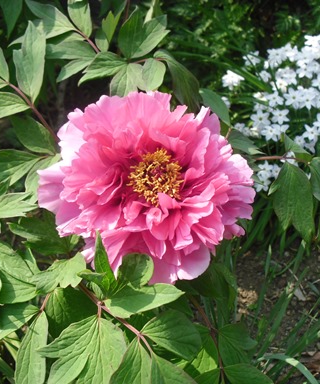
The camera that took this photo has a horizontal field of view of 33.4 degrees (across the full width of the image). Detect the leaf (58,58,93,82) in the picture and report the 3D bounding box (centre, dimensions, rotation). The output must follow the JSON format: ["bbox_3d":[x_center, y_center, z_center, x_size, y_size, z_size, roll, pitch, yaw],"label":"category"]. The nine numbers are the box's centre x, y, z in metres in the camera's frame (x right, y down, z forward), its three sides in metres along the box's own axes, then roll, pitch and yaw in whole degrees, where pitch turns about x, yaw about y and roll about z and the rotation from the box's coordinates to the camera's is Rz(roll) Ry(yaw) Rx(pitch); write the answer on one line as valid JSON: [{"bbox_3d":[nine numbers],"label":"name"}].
[{"bbox_3d":[-0.104,-0.150,0.642,0.058,0.010,0.029,-41,56,-20],"label":"leaf"}]

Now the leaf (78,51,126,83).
[{"bbox_3d":[-0.074,-0.146,0.623,0.065,0.014,0.053,-28,52,-16],"label":"leaf"}]

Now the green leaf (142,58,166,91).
[{"bbox_3d":[-0.007,-0.142,0.650,0.030,0.013,0.041,-4,90,-6],"label":"green leaf"}]

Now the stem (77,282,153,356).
[{"bbox_3d":[-0.039,0.114,0.480,0.096,0.008,0.008,39,76,18],"label":"stem"}]

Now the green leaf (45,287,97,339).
[{"bbox_3d":[-0.092,0.118,0.515,0.051,0.015,0.055,-10,79,-6],"label":"green leaf"}]

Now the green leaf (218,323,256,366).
[{"bbox_3d":[0.096,0.189,0.660,0.052,0.014,0.045,36,67,10],"label":"green leaf"}]

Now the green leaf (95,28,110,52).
[{"bbox_3d":[-0.070,-0.192,0.675,0.020,0.008,0.038,-13,75,-4],"label":"green leaf"}]

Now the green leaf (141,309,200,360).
[{"bbox_3d":[0.013,0.137,0.522,0.061,0.014,0.042,18,62,0],"label":"green leaf"}]

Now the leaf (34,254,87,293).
[{"bbox_3d":[-0.100,0.084,0.539,0.056,0.016,0.037,-22,59,-14],"label":"leaf"}]

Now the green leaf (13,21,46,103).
[{"bbox_3d":[-0.138,-0.141,0.570,0.035,0.015,0.095,-5,78,-1],"label":"green leaf"}]

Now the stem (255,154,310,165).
[{"bbox_3d":[0.121,-0.032,0.527,0.055,0.006,0.006,-4,72,5],"label":"stem"}]

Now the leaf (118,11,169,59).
[{"bbox_3d":[-0.025,-0.193,0.650,0.056,0.018,0.074,17,74,-1],"label":"leaf"}]

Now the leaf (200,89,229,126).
[{"bbox_3d":[0.070,-0.100,0.623,0.022,0.010,0.063,-28,70,-26],"label":"leaf"}]

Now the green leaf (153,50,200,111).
[{"bbox_3d":[0.022,-0.127,0.615,0.036,0.016,0.085,-29,83,-24],"label":"green leaf"}]

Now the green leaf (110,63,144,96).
[{"bbox_3d":[-0.040,-0.134,0.650,0.044,0.014,0.054,7,90,0],"label":"green leaf"}]

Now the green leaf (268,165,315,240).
[{"bbox_3d":[0.142,0.014,0.570,0.048,0.092,0.022,-9,3,-2],"label":"green leaf"}]

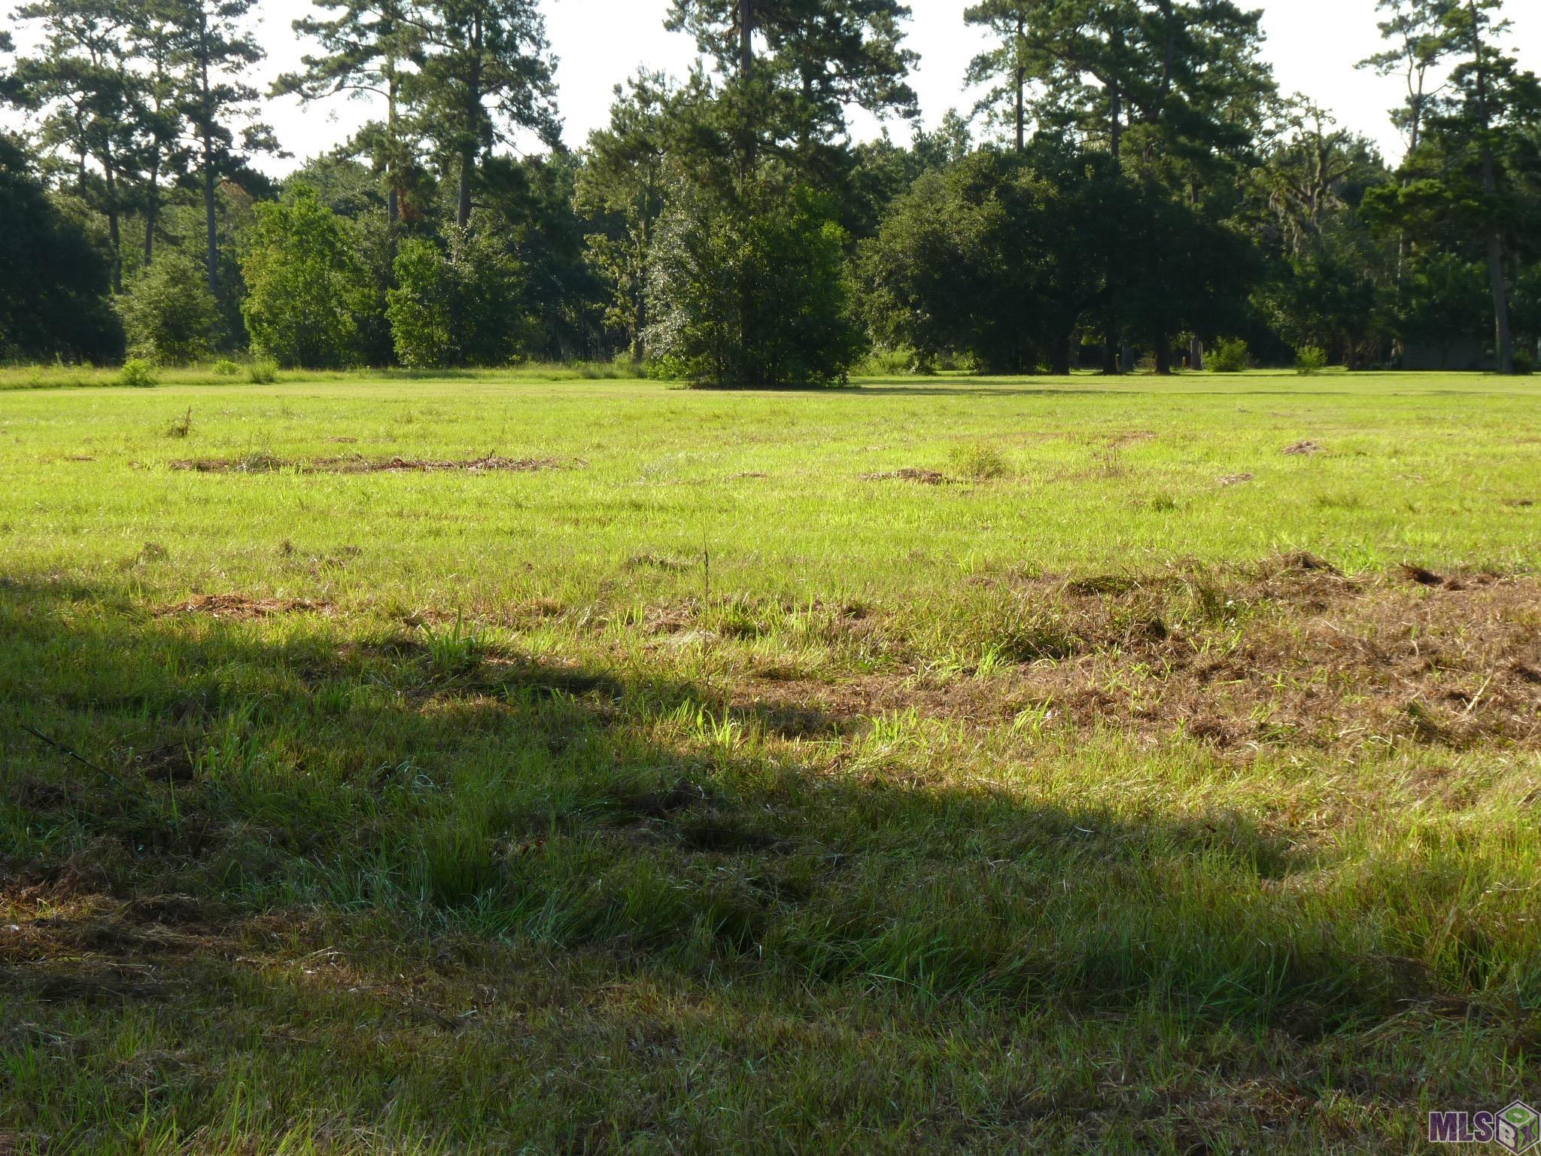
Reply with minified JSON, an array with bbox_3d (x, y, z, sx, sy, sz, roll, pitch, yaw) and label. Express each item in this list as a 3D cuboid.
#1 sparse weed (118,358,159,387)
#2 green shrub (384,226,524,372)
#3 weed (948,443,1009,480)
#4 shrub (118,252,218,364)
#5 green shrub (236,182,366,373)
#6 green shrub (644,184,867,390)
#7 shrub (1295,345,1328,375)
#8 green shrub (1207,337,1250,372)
[{"bbox_3d":[-20.703,-6.737,118.000,1.261,0.985,1.135,-1,4,-10],"label":"sparse weed"},{"bbox_3d":[-12.611,-11.256,145.000,5.616,5.713,4.773,0,4,-5],"label":"green shrub"},{"bbox_3d":[2.368,-1.328,41.000,0.698,0.401,0.593,0,4,3],"label":"weed"},{"bbox_3d":[-24.589,-11.043,147.000,4.270,4.761,4.056,-1,4,-9],"label":"shrub"},{"bbox_3d":[-18.969,-12.270,147.000,5.301,7.509,4.771,0,4,-7],"label":"green shrub"},{"bbox_3d":[-0.497,-10.102,124.000,7.576,7.080,6.440,0,4,0],"label":"green shrub"},{"bbox_3d":[23.262,-9.367,155.000,1.449,1.294,1.377,1,4,9],"label":"shrub"},{"bbox_3d":[20.635,-10.006,162.000,1.947,1.569,1.752,0,4,7],"label":"green shrub"}]

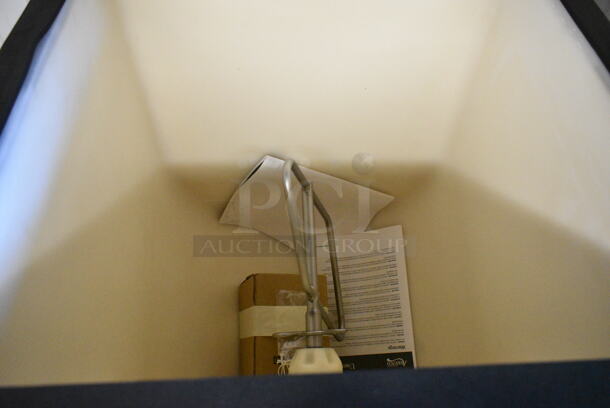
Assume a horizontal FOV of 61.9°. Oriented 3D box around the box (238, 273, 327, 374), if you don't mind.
[{"bbox_3d":[-0.029,0.171,0.656,0.093,0.105,0.140,2,72,-14],"label":"box"}]

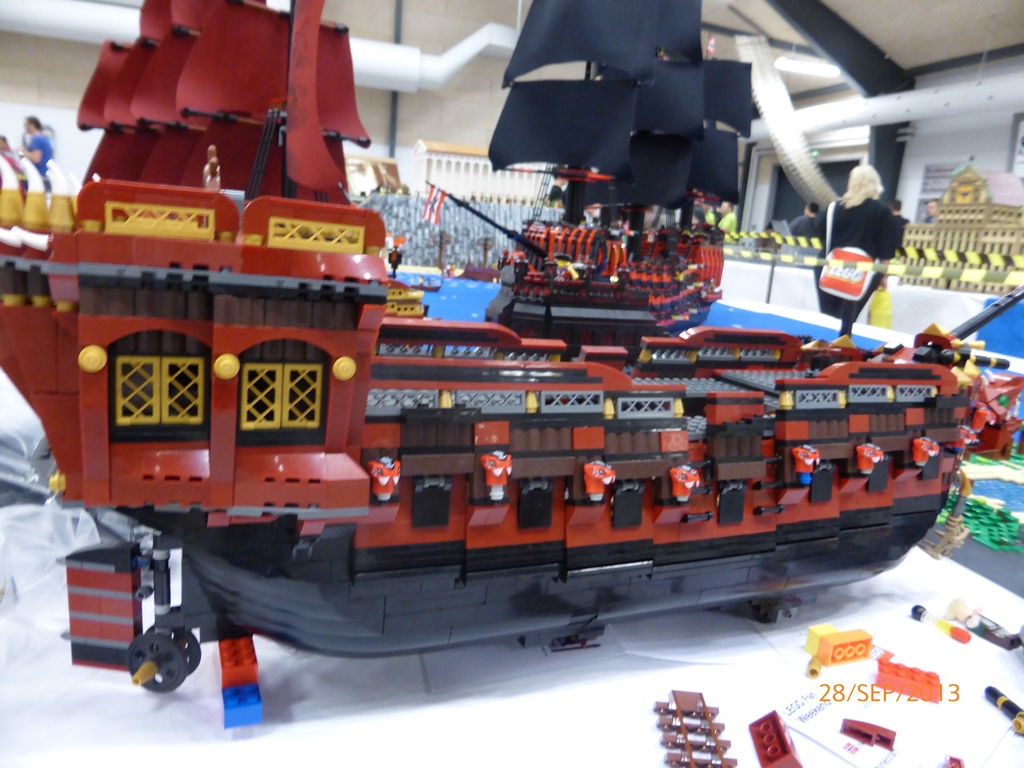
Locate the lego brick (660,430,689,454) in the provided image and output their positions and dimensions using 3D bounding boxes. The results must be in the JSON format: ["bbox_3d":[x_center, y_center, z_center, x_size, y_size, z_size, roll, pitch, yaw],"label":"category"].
[{"bbox_3d":[0.076,0.028,0.343,0.016,0.010,0.008,0,-1,-26],"label":"lego brick"}]

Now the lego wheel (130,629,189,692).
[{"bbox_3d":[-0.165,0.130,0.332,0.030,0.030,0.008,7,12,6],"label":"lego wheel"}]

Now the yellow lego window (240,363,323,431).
[{"bbox_3d":[-0.084,0.004,0.261,0.028,0.024,0.004,1,11,-22],"label":"yellow lego window"}]

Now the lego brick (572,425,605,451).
[{"bbox_3d":[0.033,0.024,0.322,0.016,0.010,0.008,0,-1,-26],"label":"lego brick"}]

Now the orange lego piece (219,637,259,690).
[{"bbox_3d":[-0.135,0.135,0.350,0.016,0.011,0.031,0,13,-25],"label":"orange lego piece"}]

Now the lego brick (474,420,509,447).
[{"bbox_3d":[-0.010,0.021,0.305,0.016,0.010,0.008,0,-1,-25],"label":"lego brick"}]

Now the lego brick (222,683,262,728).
[{"bbox_3d":[-0.121,0.142,0.318,0.016,0.011,0.020,0,11,-25],"label":"lego brick"}]

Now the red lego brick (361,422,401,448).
[{"bbox_3d":[-0.053,0.021,0.286,0.016,0.010,0.008,0,-1,-25],"label":"red lego brick"}]

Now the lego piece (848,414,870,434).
[{"bbox_3d":[0.192,0.022,0.399,0.016,0.010,0.008,0,-1,-26],"label":"lego piece"}]

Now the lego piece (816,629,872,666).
[{"bbox_3d":[0.201,0.160,0.429,0.032,0.016,0.011,1,13,-21],"label":"lego piece"}]

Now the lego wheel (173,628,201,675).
[{"bbox_3d":[-0.134,0.105,0.278,0.024,0.024,0.006,7,10,11],"label":"lego wheel"}]

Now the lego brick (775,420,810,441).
[{"bbox_3d":[0.149,0.025,0.378,0.016,0.010,0.008,0,-1,-26],"label":"lego brick"}]

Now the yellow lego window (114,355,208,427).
[{"bbox_3d":[-0.122,0.002,0.246,0.028,0.024,0.004,1,11,-22],"label":"yellow lego window"}]

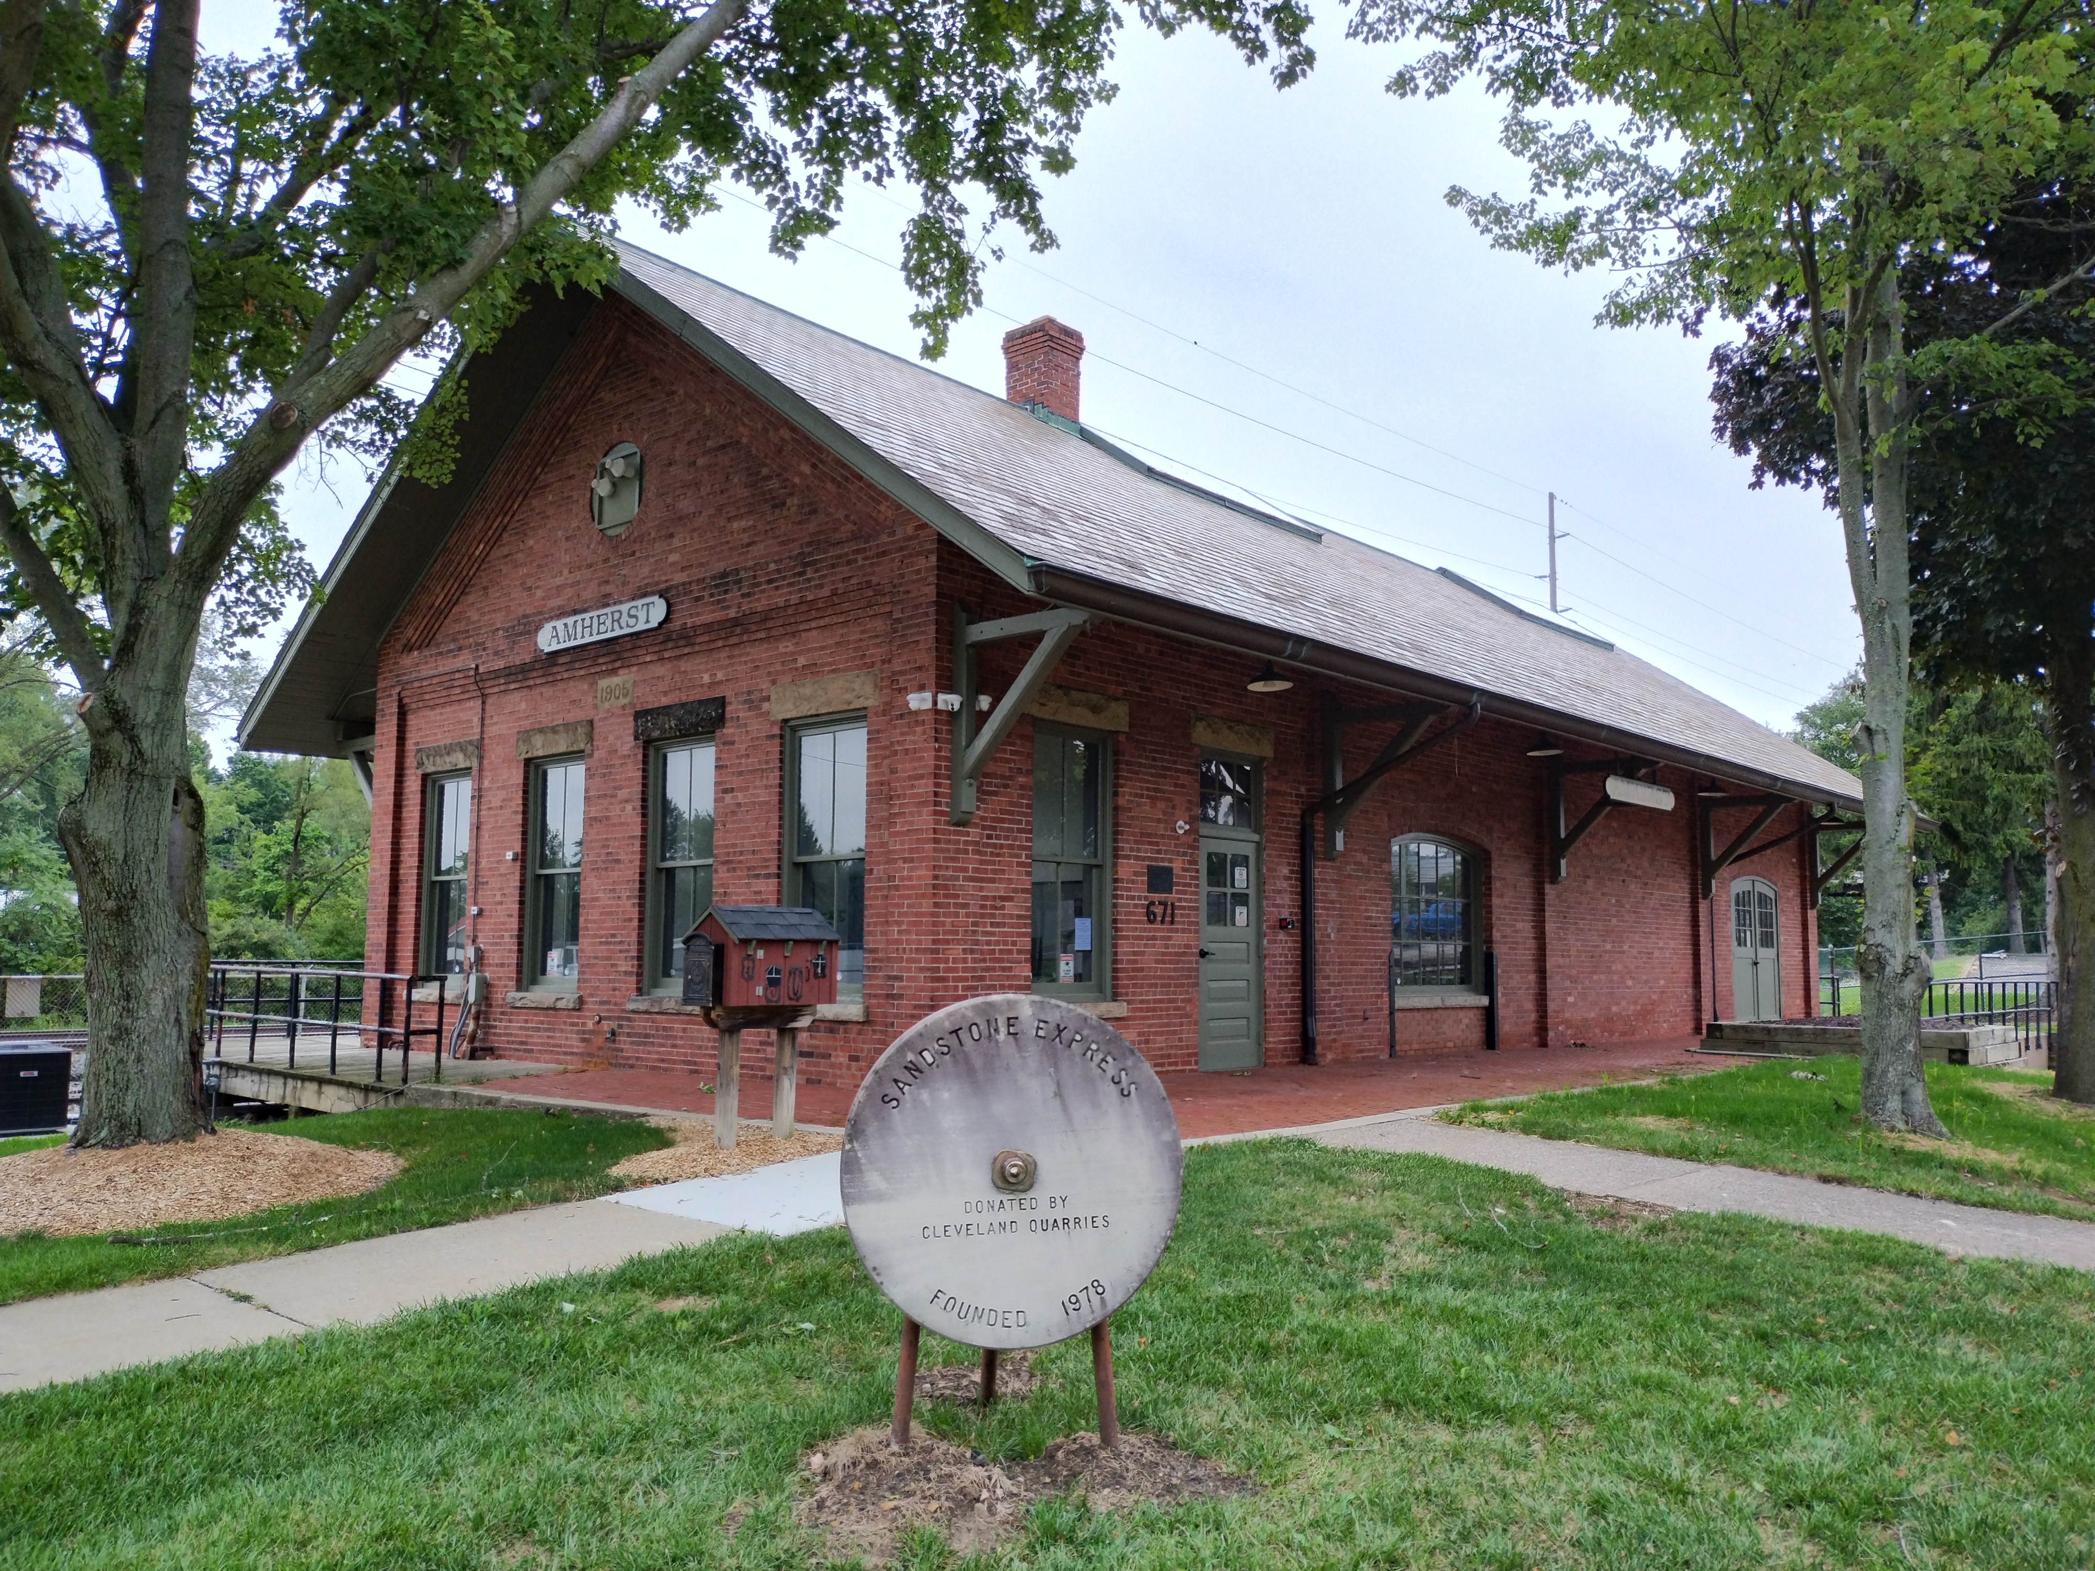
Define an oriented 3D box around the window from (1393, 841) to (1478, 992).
[{"bbox_3d":[4.491,1.472,17.388,0.150,1.780,2.350,-5,-8,41],"label":"window"}]

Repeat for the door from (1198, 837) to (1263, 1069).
[{"bbox_3d":[1.724,1.579,14.197,0.080,2.140,0.960,-5,-8,41],"label":"door"}]

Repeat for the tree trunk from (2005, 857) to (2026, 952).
[{"bbox_3d":[32.021,3.894,50.000,0.480,3.410,0.480,0,-6,0],"label":"tree trunk"}]

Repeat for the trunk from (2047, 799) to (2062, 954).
[{"bbox_3d":[21.990,2.535,33.000,0.380,4.610,0.380,0,-6,0],"label":"trunk"}]

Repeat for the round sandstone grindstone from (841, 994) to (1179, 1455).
[{"bbox_3d":[-0.132,1.262,4.490,0.985,1.258,0.460,2,-6,-12],"label":"round sandstone grindstone"}]

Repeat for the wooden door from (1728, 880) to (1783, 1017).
[{"bbox_3d":[12.117,2.785,25.930,0.100,2.460,2.550,-5,-8,41],"label":"wooden door"}]

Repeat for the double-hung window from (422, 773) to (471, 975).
[{"bbox_3d":[-6.458,1.007,16.371,1.060,2.300,0.150,-5,-8,41],"label":"double-hung window"}]

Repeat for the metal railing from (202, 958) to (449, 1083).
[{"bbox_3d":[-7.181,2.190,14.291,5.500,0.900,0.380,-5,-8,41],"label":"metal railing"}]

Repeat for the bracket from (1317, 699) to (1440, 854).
[{"bbox_3d":[3.410,-0.132,15.132,1.380,1.720,0.150,-5,-8,41],"label":"bracket"}]

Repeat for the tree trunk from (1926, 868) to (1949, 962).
[{"bbox_3d":[29.414,4.192,50.000,0.430,3.250,0.430,0,-6,0],"label":"tree trunk"}]

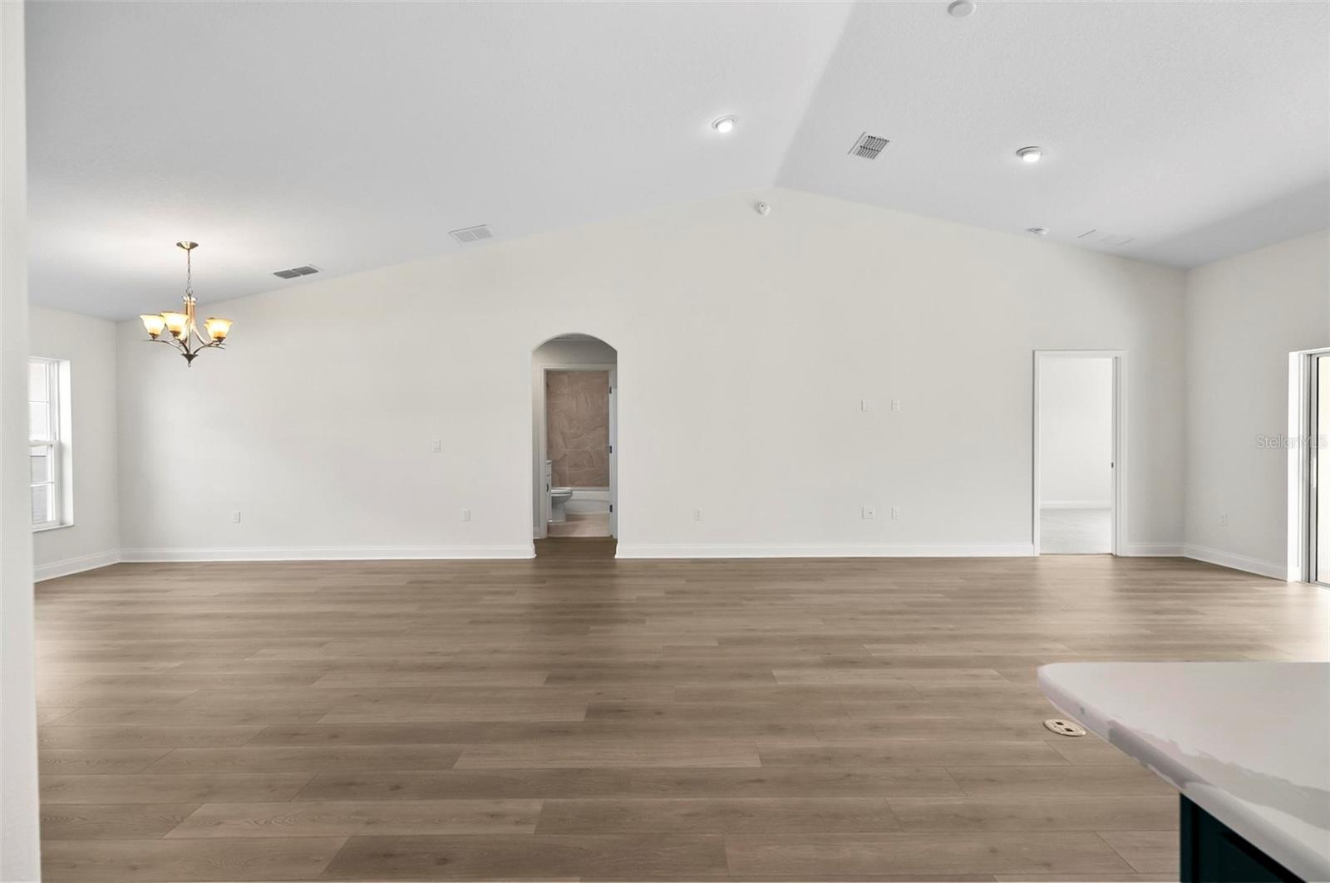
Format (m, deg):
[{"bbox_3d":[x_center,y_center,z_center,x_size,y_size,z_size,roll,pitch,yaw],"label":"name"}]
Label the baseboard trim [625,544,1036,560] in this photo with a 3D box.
[{"bbox_3d":[1.654,1.128,6.066,4.308,0.137,0.018,0,1,-1],"label":"baseboard trim"}]

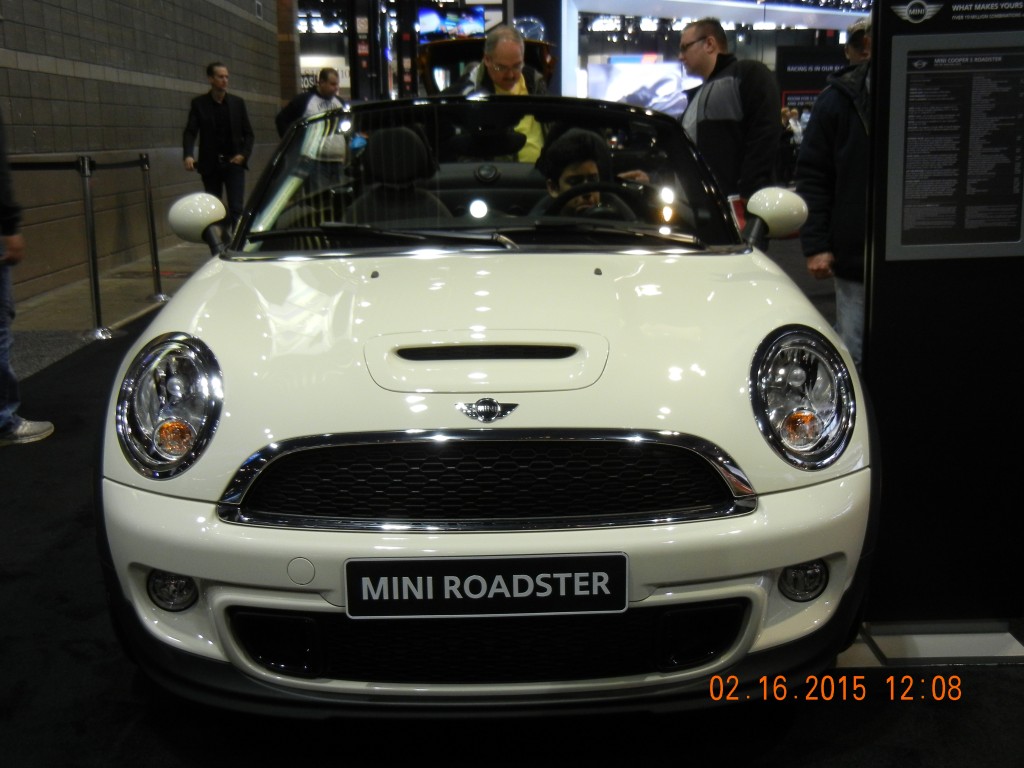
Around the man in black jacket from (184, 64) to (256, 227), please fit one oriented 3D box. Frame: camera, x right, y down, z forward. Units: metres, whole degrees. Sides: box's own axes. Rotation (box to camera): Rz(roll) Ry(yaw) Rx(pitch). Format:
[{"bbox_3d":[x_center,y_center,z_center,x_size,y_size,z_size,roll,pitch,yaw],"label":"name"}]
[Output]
[{"bbox_3d":[-2.267,-1.593,9.013,0.560,1.780,0.360,-2,13,-8],"label":"man in black jacket"}]

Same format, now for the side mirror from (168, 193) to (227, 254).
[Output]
[{"bbox_3d":[-0.922,-0.475,3.387,0.180,0.175,0.140,-1,12,-1],"label":"side mirror"}]

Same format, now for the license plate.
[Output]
[{"bbox_3d":[-0.046,0.366,2.096,0.515,0.115,0.022,-1,9,-1],"label":"license plate"}]

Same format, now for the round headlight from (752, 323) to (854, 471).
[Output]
[{"bbox_3d":[0.597,0.029,2.348,0.238,0.270,0.175,-2,13,-7],"label":"round headlight"}]

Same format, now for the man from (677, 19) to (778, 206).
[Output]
[{"bbox_3d":[0.965,-0.762,5.210,0.370,1.730,0.520,-7,14,-27],"label":"man"}]

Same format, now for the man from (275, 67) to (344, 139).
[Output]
[{"bbox_3d":[-1.495,-1.566,8.970,0.560,1.730,0.400,-6,14,-23],"label":"man"}]

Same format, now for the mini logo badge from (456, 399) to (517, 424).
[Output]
[{"bbox_3d":[-0.046,0.048,2.176,0.121,0.050,0.018,-1,-14,-1],"label":"mini logo badge"}]

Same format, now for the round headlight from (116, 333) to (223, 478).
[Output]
[{"bbox_3d":[-0.698,0.045,2.333,0.238,0.270,0.175,1,12,6],"label":"round headlight"}]

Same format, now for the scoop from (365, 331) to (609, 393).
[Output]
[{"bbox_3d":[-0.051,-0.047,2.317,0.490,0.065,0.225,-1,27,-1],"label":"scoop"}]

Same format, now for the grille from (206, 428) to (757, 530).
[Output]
[{"bbox_3d":[-0.047,0.168,2.154,1.040,0.190,0.150,-1,12,-1],"label":"grille"}]

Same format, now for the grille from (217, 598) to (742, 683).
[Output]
[{"bbox_3d":[-0.043,0.490,2.210,1.010,0.155,0.130,-1,12,-1],"label":"grille"}]

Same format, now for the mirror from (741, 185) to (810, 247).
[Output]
[{"bbox_3d":[0.780,-0.498,3.407,0.190,0.172,0.140,-1,12,-1],"label":"mirror"}]

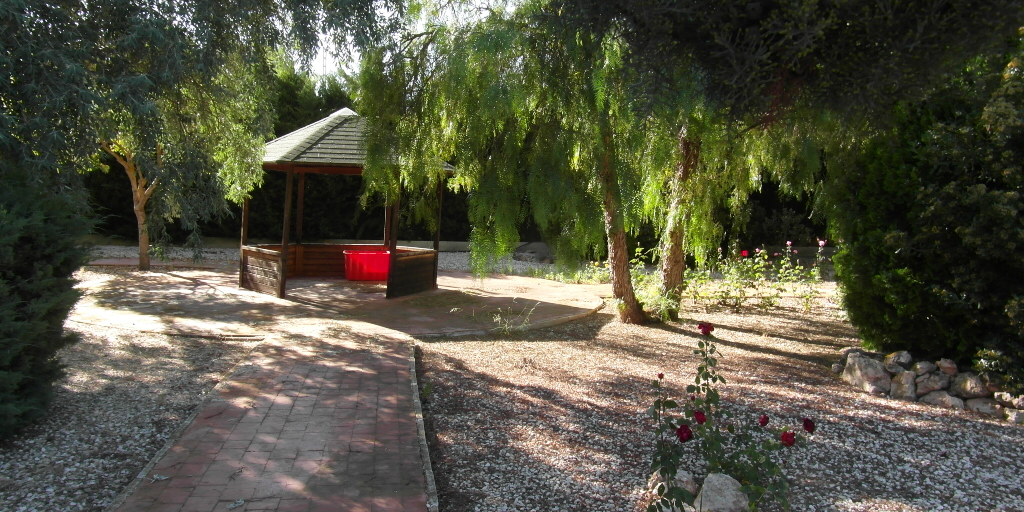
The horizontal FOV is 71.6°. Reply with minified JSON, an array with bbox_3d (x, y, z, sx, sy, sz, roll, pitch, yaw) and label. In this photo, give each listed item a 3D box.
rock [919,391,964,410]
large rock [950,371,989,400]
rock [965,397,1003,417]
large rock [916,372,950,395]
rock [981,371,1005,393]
[{"bbox_3d":[3.726,1.254,6.160,0.400,0.160,0.280,5,4,32],"label":"rock"},{"bbox_3d":[4.008,1.139,6.220,0.330,0.230,0.270,5,4,33],"label":"large rock"},{"bbox_3d":[3.975,1.280,5.960,0.330,0.160,0.260,5,4,34],"label":"rock"},{"bbox_3d":[3.782,1.144,6.370,0.300,0.190,0.250,4,4,31],"label":"large rock"},{"bbox_3d":[4.277,1.126,6.320,0.250,0.200,0.240,5,4,35],"label":"rock"}]

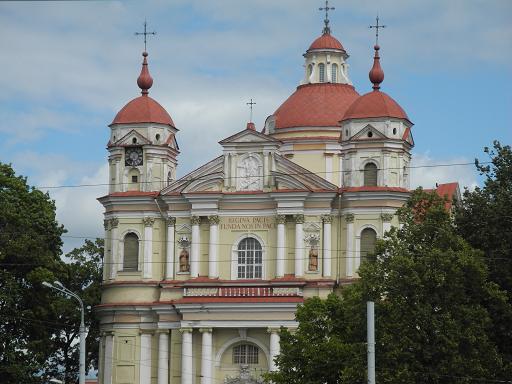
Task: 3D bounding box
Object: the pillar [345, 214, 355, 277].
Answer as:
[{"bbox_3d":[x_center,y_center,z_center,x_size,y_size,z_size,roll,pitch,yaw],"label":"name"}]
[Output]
[{"bbox_3d":[8.190,4.712,198.218,0.920,5.500,0.500,-3,-9,25],"label":"pillar"}]

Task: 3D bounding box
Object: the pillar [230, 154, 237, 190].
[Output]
[{"bbox_3d":[-1.980,-1.847,200.916,0.480,3.050,0.420,-1,-7,16],"label":"pillar"}]

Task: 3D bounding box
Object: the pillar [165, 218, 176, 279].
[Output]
[{"bbox_3d":[-7.643,5.039,201.821,0.800,5.500,0.650,-1,-7,16],"label":"pillar"}]

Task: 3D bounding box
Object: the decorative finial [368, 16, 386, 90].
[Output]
[{"bbox_3d":[10.568,-12.073,197.161,1.438,6.536,1.350,-1,-7,15],"label":"decorative finial"}]

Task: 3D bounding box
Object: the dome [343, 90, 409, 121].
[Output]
[{"bbox_3d":[10.774,-7.613,202.683,6.200,2.850,6.200,-1,-8,12],"label":"dome"}]

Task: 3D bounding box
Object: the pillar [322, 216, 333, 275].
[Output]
[{"bbox_3d":[6.273,4.711,198.540,0.920,5.500,0.600,-1,-8,12],"label":"pillar"}]

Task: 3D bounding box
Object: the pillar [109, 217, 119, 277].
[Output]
[{"bbox_3d":[-12.518,4.959,198.797,0.835,5.292,0.750,-1,-7,15],"label":"pillar"}]

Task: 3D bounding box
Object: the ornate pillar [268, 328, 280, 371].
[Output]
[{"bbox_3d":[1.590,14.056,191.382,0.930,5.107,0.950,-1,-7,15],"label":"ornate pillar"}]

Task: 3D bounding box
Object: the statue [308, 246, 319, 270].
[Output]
[{"bbox_3d":[5.050,5.841,198.756,0.860,2.150,0.650,-1,-8,12],"label":"statue"}]

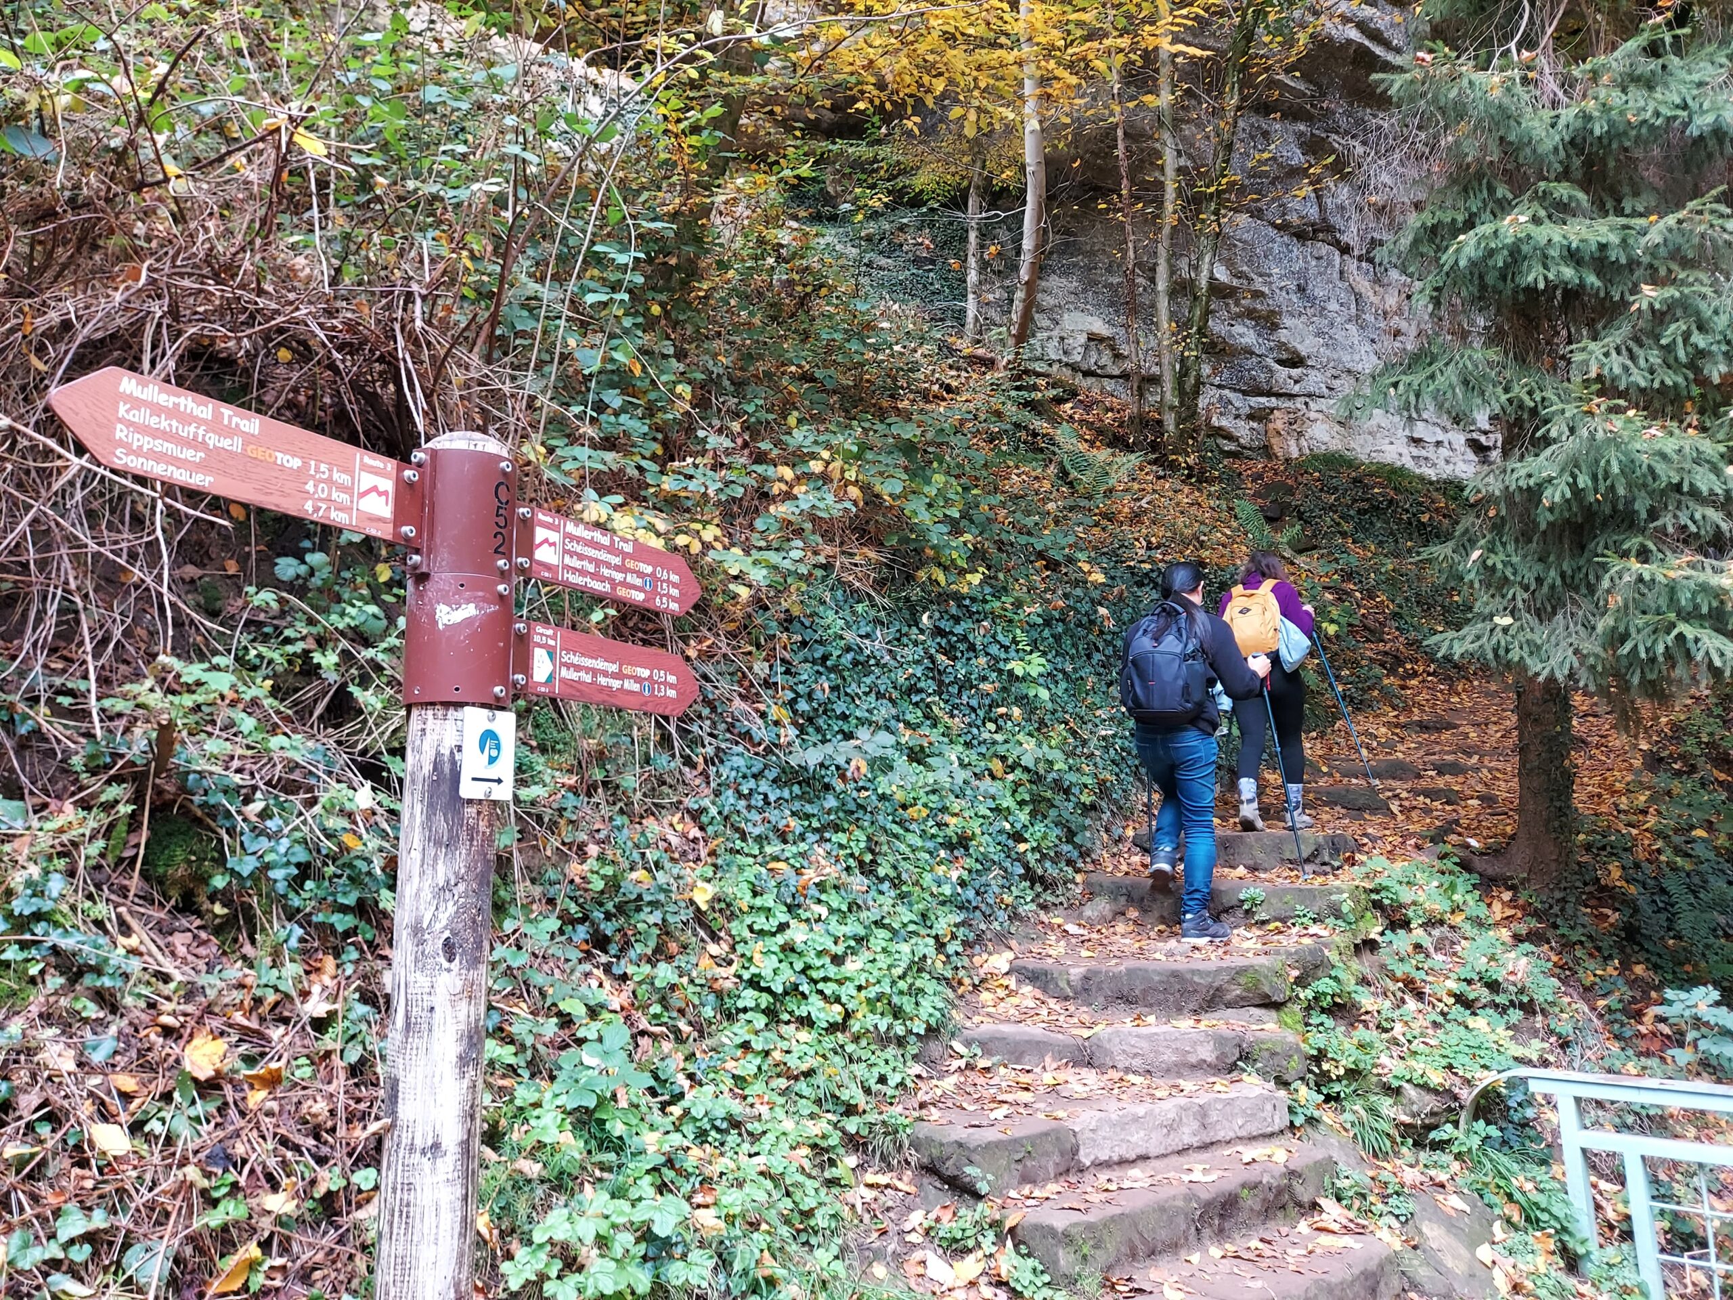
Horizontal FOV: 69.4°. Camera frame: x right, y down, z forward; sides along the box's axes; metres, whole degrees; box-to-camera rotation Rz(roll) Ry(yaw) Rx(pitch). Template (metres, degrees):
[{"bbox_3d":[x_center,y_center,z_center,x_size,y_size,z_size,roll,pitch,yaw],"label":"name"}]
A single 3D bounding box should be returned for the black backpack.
[{"bbox_3d":[1.235,0.059,5.200,0.340,0.500,0.250,-5,-17,32],"label":"black backpack"}]

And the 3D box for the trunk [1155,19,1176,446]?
[{"bbox_3d":[3.066,-4.307,12.797,0.170,4.560,0.170,-1,-8,14],"label":"trunk"}]

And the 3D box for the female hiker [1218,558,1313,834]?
[{"bbox_3d":[2.193,0.219,6.850,0.520,1.550,0.500,-4,-8,28],"label":"female hiker"}]

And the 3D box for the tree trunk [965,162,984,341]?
[{"bbox_3d":[1.272,-4.636,14.644,0.150,2.220,0.150,1,-8,5],"label":"tree trunk"}]

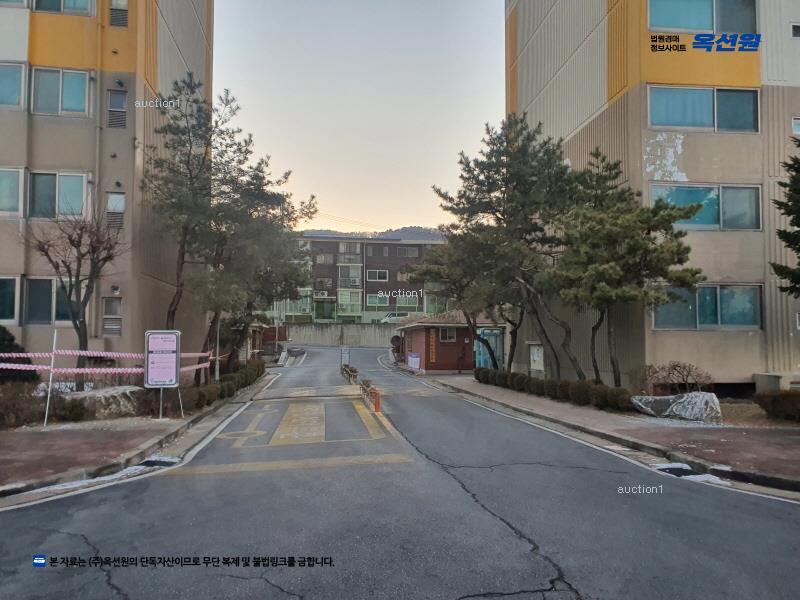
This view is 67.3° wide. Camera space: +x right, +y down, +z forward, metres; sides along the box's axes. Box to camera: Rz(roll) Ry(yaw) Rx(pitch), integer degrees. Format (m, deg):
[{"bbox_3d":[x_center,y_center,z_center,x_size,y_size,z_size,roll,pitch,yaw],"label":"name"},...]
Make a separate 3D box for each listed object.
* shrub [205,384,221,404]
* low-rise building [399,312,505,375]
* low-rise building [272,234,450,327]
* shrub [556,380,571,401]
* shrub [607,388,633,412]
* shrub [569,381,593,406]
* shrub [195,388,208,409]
[{"bbox_3d":[-4.805,2.422,15.400,0.470,0.500,0.500,1,-4,-8],"label":"shrub"},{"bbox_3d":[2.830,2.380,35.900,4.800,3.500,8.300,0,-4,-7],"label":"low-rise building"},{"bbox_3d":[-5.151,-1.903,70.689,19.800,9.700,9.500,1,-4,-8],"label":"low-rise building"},{"bbox_3d":[4.146,2.282,15.100,0.530,0.520,0.500,1,-4,-16],"label":"shrub"},{"bbox_3d":[4.785,2.154,13.100,0.560,0.510,0.560,1,-4,-16],"label":"shrub"},{"bbox_3d":[4.265,2.205,14.200,0.570,0.580,0.570,1,-4,-16],"label":"shrub"},{"bbox_3d":[-4.724,2.344,14.300,0.450,0.480,0.480,1,-4,-8],"label":"shrub"}]

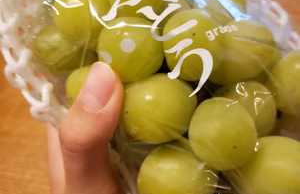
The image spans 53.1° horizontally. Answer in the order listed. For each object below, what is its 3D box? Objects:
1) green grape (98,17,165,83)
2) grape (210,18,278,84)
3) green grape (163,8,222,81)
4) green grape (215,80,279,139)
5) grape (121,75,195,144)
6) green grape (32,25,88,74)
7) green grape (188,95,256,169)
[{"bbox_3d":[-0.008,-0.019,0.122,0.026,0.027,0.026,0,49,0],"label":"green grape"},{"bbox_3d":[0.040,-0.019,0.129,0.028,0.027,0.027,0,49,0],"label":"grape"},{"bbox_3d":[0.017,-0.021,0.120,0.025,0.028,0.025,-4,25,5],"label":"green grape"},{"bbox_3d":[0.045,0.006,0.140,0.027,0.028,0.027,-7,51,0],"label":"green grape"},{"bbox_3d":[0.004,0.004,0.113,0.028,0.026,0.026,0,49,0],"label":"grape"},{"bbox_3d":[-0.045,-0.024,0.151,0.027,0.027,0.027,-7,51,0],"label":"green grape"},{"bbox_3d":[0.029,0.015,0.120,0.027,0.029,0.027,-7,51,0],"label":"green grape"}]

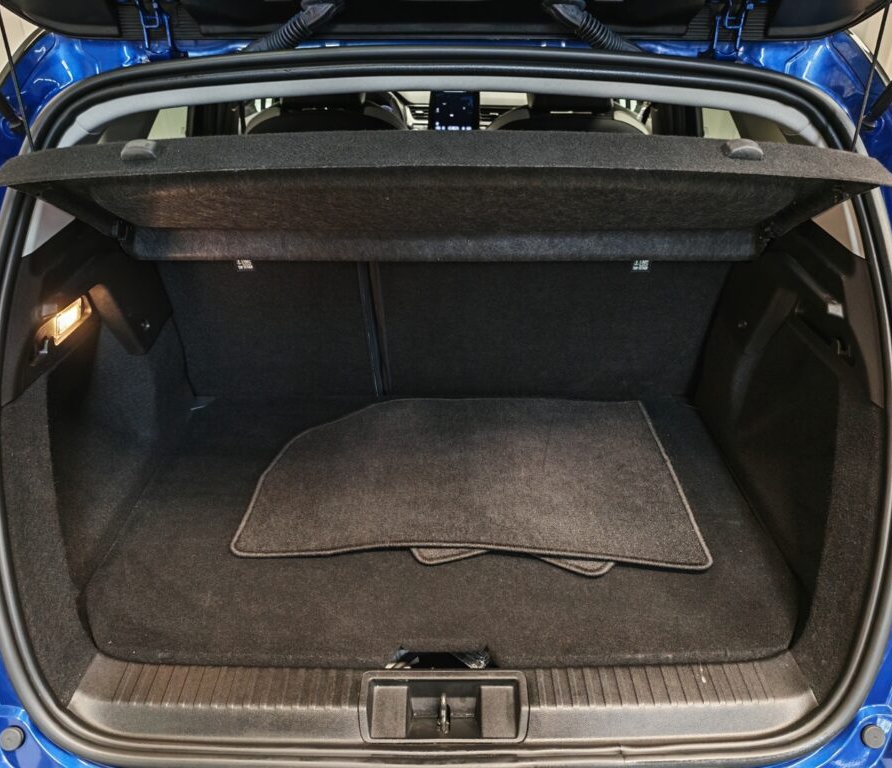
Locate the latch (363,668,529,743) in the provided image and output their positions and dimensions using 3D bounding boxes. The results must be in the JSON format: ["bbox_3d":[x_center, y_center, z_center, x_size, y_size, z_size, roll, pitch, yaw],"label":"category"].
[{"bbox_3d":[-0.002,0.395,0.828,0.200,0.052,0.068,0,31,0],"label":"latch"}]

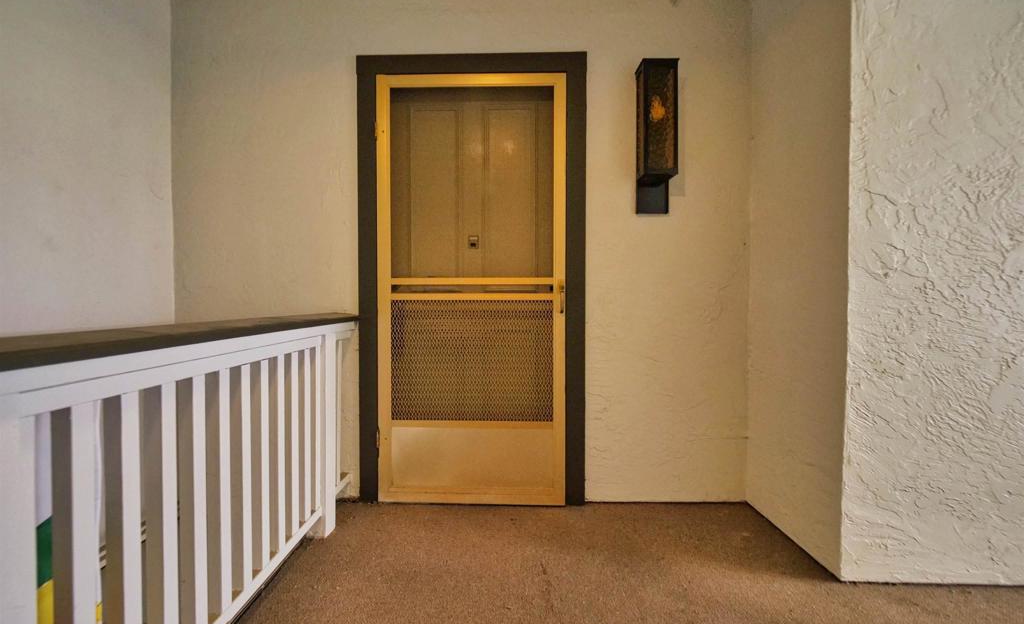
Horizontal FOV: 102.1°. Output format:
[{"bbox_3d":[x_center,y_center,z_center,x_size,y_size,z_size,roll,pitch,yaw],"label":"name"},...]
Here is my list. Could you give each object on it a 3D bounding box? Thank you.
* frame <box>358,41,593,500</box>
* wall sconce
[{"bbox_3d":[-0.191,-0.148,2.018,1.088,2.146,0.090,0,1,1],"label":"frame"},{"bbox_3d":[0.675,-0.803,1.929,0.159,0.668,0.116,0,1,1],"label":"wall sconce"}]

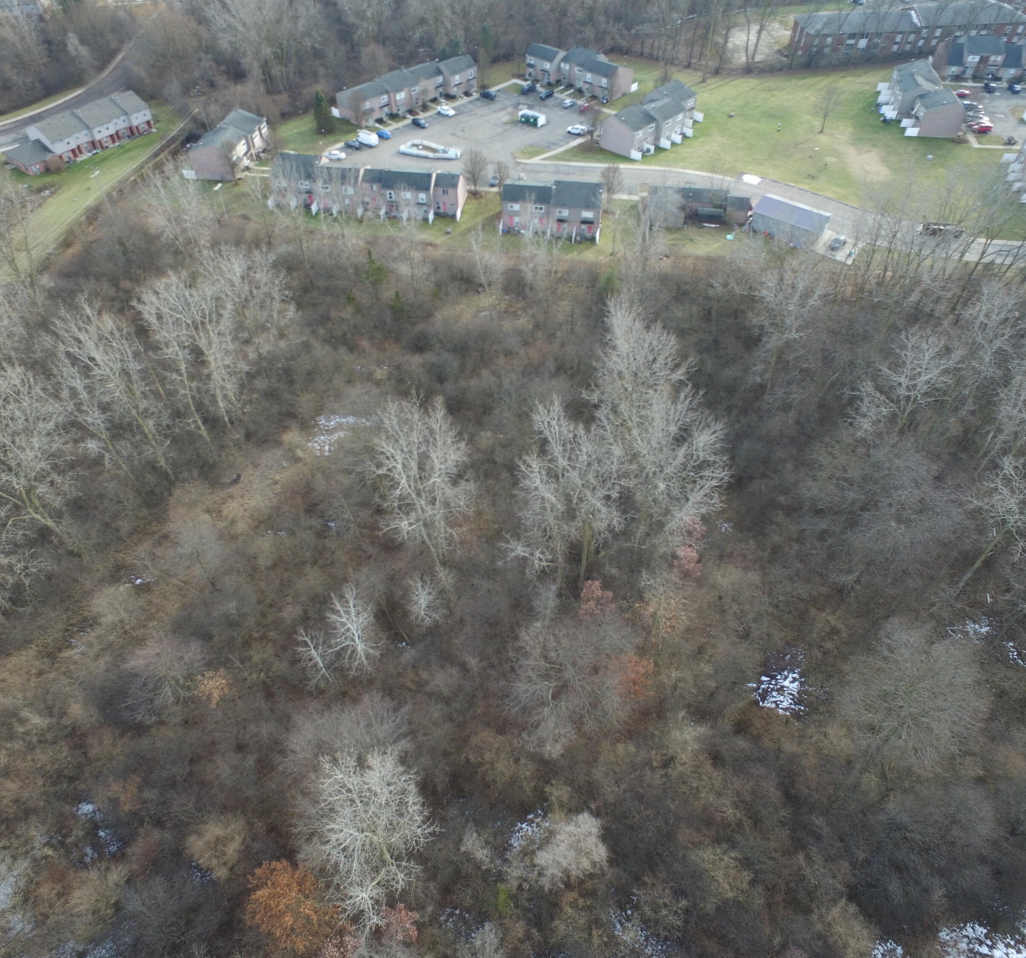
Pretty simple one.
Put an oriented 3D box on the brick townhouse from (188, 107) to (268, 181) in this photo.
[{"bbox_3d":[-61.860,-73.490,161.750,9.730,7.630,19.670,6,47,6],"label":"brick townhouse"}]

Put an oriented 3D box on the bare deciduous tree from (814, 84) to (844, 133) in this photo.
[{"bbox_3d":[72.070,-84.890,169.240,5.800,10.900,5.800,0,46,0],"label":"bare deciduous tree"}]

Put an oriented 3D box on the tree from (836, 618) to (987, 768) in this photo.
[{"bbox_3d":[36.270,20.050,68.130,12.200,13.200,13.400,0,46,0],"label":"tree"}]

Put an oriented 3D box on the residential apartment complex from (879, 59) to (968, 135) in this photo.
[{"bbox_3d":[95.850,-90.170,173.300,13.000,7.600,27.800,7,48,7],"label":"residential apartment complex"}]

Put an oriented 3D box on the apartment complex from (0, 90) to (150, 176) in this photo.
[{"bbox_3d":[-98.890,-79.200,167.420,11.690,7.770,32.200,26,52,23],"label":"apartment complex"}]

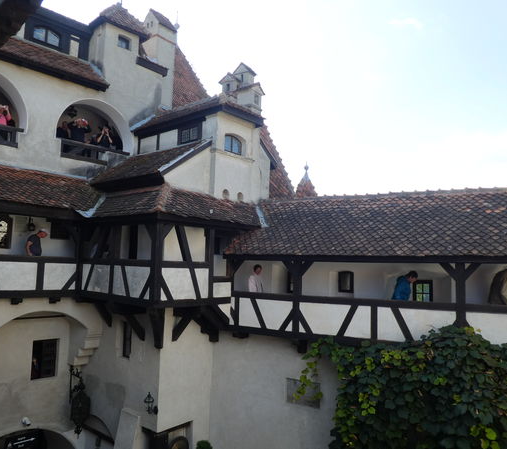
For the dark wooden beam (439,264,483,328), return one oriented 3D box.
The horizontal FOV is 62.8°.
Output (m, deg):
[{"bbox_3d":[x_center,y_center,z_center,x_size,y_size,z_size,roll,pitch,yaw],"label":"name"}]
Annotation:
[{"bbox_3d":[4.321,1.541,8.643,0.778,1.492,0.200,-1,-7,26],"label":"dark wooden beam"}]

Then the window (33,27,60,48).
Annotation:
[{"bbox_3d":[-7.233,-6.599,14.546,0.150,0.499,0.875,-4,-8,45],"label":"window"}]

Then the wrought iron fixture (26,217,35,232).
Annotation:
[{"bbox_3d":[-6.561,0.015,12.215,0.240,0.450,0.240,-4,-8,45],"label":"wrought iron fixture"}]

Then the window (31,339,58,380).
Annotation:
[{"bbox_3d":[-6.456,4.134,12.791,0.200,1.191,0.763,-4,-8,45],"label":"window"}]

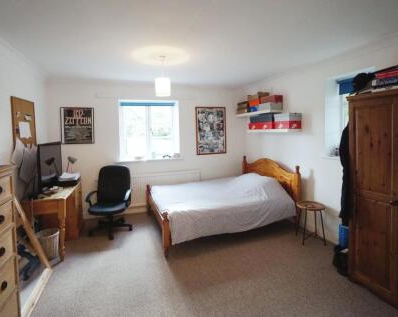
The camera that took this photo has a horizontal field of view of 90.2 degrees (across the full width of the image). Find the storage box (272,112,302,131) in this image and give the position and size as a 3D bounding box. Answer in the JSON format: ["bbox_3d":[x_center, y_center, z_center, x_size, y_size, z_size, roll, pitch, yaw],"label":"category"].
[{"bbox_3d":[1.316,-0.538,2.944,0.235,0.205,0.300,-3,5,-20],"label":"storage box"}]

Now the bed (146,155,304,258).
[{"bbox_3d":[0.294,0.559,3.263,2.040,0.930,1.470,-3,5,-20],"label":"bed"}]

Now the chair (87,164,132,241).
[{"bbox_3d":[-1.285,0.603,2.926,0.620,0.980,0.640,-2,5,-8],"label":"chair"}]

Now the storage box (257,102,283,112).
[{"bbox_3d":[1.174,-0.819,3.266,0.245,0.130,0.285,-3,5,-20],"label":"storage box"}]

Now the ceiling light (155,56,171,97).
[{"bbox_3d":[-0.454,-1.040,2.525,0.210,0.490,0.210,-3,5,-20],"label":"ceiling light"}]

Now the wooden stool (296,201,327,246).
[{"bbox_3d":[1.432,0.828,2.557,0.350,0.460,0.350,-3,5,-20],"label":"wooden stool"}]

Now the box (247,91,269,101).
[{"bbox_3d":[1.072,-1.091,3.539,0.220,0.100,0.300,-3,5,-20],"label":"box"}]

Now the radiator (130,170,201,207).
[{"bbox_3d":[-0.672,0.562,3.809,1.550,0.580,0.100,-3,5,-20],"label":"radiator"}]

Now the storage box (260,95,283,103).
[{"bbox_3d":[1.179,-0.956,3.289,0.200,0.115,0.350,-3,5,-20],"label":"storage box"}]

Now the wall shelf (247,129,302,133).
[{"bbox_3d":[1.191,-0.449,3.247,0.265,0.045,0.940,-3,5,-20],"label":"wall shelf"}]

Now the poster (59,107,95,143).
[{"bbox_3d":[-1.997,-0.534,3.276,0.475,0.590,0.025,-3,5,-20],"label":"poster"}]

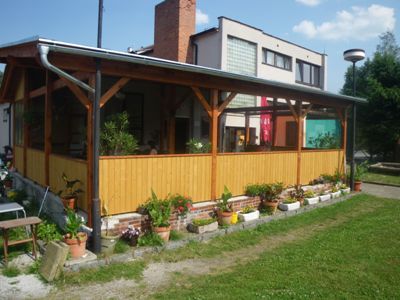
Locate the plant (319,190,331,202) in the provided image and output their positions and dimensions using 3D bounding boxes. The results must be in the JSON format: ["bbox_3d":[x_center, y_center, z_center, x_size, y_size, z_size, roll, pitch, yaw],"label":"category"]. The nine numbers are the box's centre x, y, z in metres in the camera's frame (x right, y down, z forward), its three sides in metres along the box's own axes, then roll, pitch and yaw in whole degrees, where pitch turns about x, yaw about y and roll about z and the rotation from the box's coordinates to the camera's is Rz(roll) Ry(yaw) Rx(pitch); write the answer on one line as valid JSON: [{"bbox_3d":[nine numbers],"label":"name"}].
[{"bbox_3d":[3.264,1.211,8.427,0.518,0.274,0.182,-1,3,-38],"label":"plant"}]

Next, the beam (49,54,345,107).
[{"bbox_3d":[1.341,-1.423,7.742,9.286,0.220,0.160,-1,3,-39],"label":"beam"}]

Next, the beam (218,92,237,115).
[{"bbox_3d":[0.621,-1.032,7.180,0.100,0.100,0.700,4,48,50],"label":"beam"}]

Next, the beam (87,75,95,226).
[{"bbox_3d":[-1.638,-0.001,4.891,0.118,2.304,0.118,-1,3,-38],"label":"beam"}]

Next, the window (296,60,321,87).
[{"bbox_3d":[7.075,-4.868,20.893,2.887,1.420,0.120,-1,3,-39],"label":"window"}]

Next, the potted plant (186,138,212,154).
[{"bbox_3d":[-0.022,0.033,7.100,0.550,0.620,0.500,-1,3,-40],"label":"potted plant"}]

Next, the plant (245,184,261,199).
[{"bbox_3d":[1.155,0.896,6.985,0.360,0.300,0.280,-1,4,-39],"label":"plant"}]

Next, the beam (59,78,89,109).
[{"bbox_3d":[-1.959,-0.941,5.030,0.100,0.680,0.100,4,48,50],"label":"beam"}]

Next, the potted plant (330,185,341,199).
[{"bbox_3d":[3.812,1.176,9.100,0.450,0.340,0.210,-1,3,-40],"label":"potted plant"}]

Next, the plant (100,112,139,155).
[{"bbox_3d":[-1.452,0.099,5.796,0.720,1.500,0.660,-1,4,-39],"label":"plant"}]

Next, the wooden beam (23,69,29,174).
[{"bbox_3d":[-4.750,-0.722,8.819,0.118,2.822,0.118,-1,3,-38],"label":"wooden beam"}]

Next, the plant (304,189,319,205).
[{"bbox_3d":[2.868,1.201,8.300,0.450,0.360,0.210,-1,3,-40],"label":"plant"}]

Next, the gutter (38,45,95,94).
[{"bbox_3d":[-1.807,-1.083,4.379,0.120,0.520,0.900,3,3,26],"label":"gutter"}]

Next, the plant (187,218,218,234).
[{"bbox_3d":[0.074,1.333,5.821,0.470,0.210,0.320,-1,3,-39],"label":"plant"}]

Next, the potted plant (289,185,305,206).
[{"bbox_3d":[2.292,1.081,7.684,0.317,0.494,0.288,-1,3,-38],"label":"potted plant"}]

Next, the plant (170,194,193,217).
[{"bbox_3d":[-0.323,0.968,5.645,0.355,0.365,0.298,-1,3,-38],"label":"plant"}]

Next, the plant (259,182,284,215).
[{"bbox_3d":[1.583,1.071,7.112,0.500,0.660,0.480,1,3,0],"label":"plant"}]

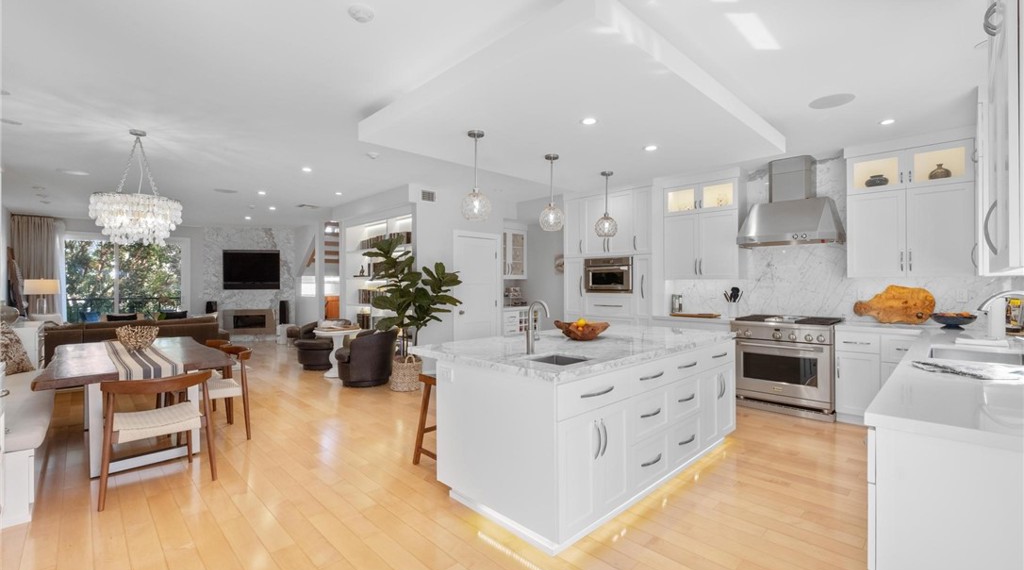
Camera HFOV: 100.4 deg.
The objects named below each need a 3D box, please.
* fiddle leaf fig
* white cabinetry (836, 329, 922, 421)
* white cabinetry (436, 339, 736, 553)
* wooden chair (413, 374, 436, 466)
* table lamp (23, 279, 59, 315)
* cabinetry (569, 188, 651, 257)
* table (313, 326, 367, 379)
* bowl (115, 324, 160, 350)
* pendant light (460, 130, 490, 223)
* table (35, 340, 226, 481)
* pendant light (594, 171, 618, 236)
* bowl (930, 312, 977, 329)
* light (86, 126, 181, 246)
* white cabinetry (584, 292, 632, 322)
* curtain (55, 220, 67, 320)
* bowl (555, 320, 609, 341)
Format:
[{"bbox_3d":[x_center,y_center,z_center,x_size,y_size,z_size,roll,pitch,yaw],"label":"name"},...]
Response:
[{"bbox_3d":[-1.230,0.139,5.430,1.150,1.550,1.000,0,0,0],"label":"fiddle leaf fig"},{"bbox_3d":[3.512,0.869,4.078,0.580,0.900,0.620,0,0,45],"label":"white cabinetry"},{"bbox_3d":[0.634,0.864,3.264,1.230,0.905,2.460,0,0,45],"label":"white cabinetry"},{"bbox_3d":[-0.449,0.984,3.154,0.440,0.660,0.370,0,0,-44],"label":"wooden chair"},{"bbox_3d":[-8.382,0.199,7.597,0.330,0.650,0.430,0,0,45],"label":"table lamp"},{"bbox_3d":[1.473,-0.805,5.998,0.600,0.850,1.320,0,0,-44],"label":"cabinetry"},{"bbox_3d":[-2.563,0.995,6.300,0.750,0.660,0.750,0,0,45],"label":"table"},{"bbox_3d":[-3.235,0.467,3.680,0.280,0.190,0.280,0,0,-44],"label":"bowl"},{"bbox_3d":[-0.278,-0.842,3.280,0.230,0.700,0.230,0,0,0],"label":"pendant light"},{"bbox_3d":[-3.135,0.942,3.561,1.000,0.760,2.120,0,0,-44],"label":"table"},{"bbox_3d":[1.006,-0.848,4.503,0.240,0.690,0.240,0,0,0],"label":"pendant light"},{"bbox_3d":[3.893,0.321,3.750,0.275,0.120,0.275,0,0,-44],"label":"bowl"},{"bbox_3d":[-3.237,-0.833,3.687,0.610,0.980,0.610,0,0,-44],"label":"light"},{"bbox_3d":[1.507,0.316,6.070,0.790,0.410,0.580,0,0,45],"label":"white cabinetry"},{"bbox_3d":[-8.870,-0.004,8.383,0.120,2.550,0.250,0,0,45],"label":"curtain"},{"bbox_3d":[0.528,0.330,3.220,0.410,0.150,0.370,0,0,0],"label":"bowl"}]

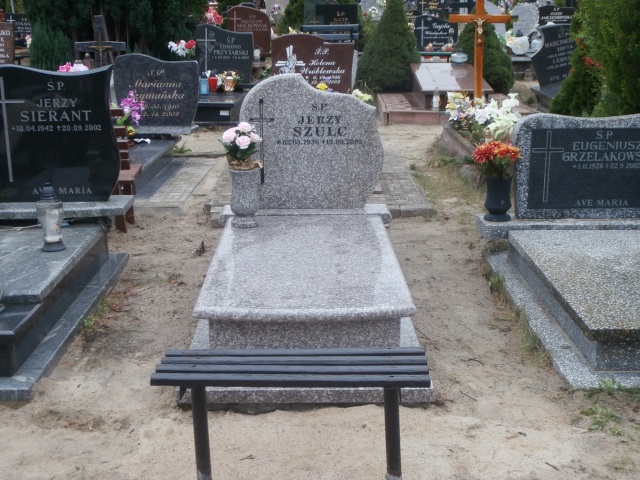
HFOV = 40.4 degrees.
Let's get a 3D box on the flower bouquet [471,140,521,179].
[{"bbox_3d":[0.976,-0.449,4.820,0.270,0.210,0.240,0,16,-1],"label":"flower bouquet"}]

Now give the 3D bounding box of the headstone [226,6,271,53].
[{"bbox_3d":[-1.208,-3.625,15.000,0.780,0.820,0.120,0,16,-1],"label":"headstone"}]

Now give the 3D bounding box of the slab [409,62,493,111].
[{"bbox_3d":[1.669,-1.978,11.200,0.880,0.480,1.400,0,16,-1],"label":"slab"}]

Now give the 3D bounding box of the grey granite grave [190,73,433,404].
[{"bbox_3d":[-0.068,-0.147,4.150,1.000,1.100,1.900,0,16,-1],"label":"grey granite grave"}]

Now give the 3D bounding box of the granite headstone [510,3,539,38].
[{"bbox_3d":[3.846,-4.036,16.200,0.540,0.780,0.140,0,16,-1],"label":"granite headstone"}]

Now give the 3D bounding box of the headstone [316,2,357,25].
[{"bbox_3d":[0.252,-3.692,15.100,0.880,0.850,0.130,0,16,-1],"label":"headstone"}]

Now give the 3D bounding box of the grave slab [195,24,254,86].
[{"bbox_3d":[-1.275,-2.498,11.700,0.780,0.800,0.120,0,16,-1],"label":"grave slab"}]

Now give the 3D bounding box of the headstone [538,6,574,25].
[{"bbox_3d":[5.025,-4.563,18.400,0.790,0.800,0.130,0,16,-1],"label":"headstone"}]

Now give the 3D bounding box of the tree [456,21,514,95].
[{"bbox_3d":[2.400,-2.690,12.600,0.840,1.220,0.840,0,16,-1],"label":"tree"}]

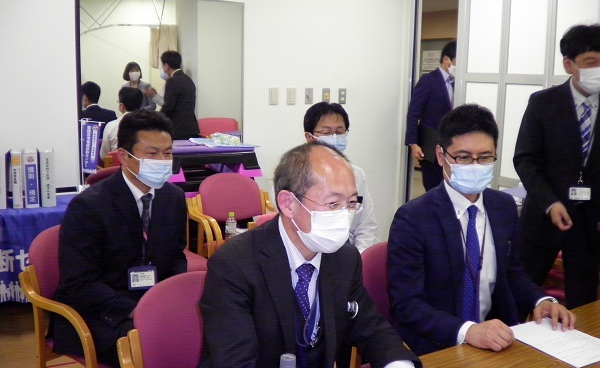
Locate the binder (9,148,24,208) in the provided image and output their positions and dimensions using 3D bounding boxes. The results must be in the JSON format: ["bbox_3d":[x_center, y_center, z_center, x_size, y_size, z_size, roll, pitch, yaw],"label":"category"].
[{"bbox_3d":[-1.611,-0.034,3.444,0.053,0.307,0.240,-4,12,-28],"label":"binder"}]

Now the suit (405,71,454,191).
[{"bbox_3d":[1.109,-0.237,5.000,0.320,1.400,0.480,6,10,32],"label":"suit"}]

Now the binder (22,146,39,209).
[{"bbox_3d":[-1.543,-0.038,3.464,0.070,0.307,0.240,-4,12,-28],"label":"binder"}]

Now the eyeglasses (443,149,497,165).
[{"bbox_3d":[0.521,-0.084,1.880,0.140,0.042,0.140,0,22,-5],"label":"eyeglasses"}]

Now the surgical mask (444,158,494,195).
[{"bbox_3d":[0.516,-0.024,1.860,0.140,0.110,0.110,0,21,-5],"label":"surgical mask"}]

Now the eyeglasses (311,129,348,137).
[{"bbox_3d":[0.130,-0.223,2.660,0.140,0.040,0.140,-3,21,-24],"label":"eyeglasses"}]

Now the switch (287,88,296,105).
[{"bbox_3d":[-0.057,-0.632,4.397,0.070,0.120,0.012,-5,12,-30],"label":"switch"}]

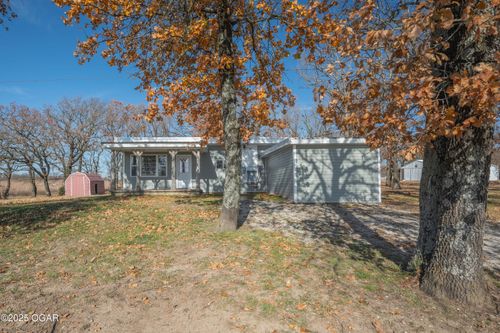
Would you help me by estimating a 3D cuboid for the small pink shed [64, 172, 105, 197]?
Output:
[{"bbox_3d":[-14.080,1.500,20.240,2.030,1.960,1.970,0,-3,-2],"label":"small pink shed"}]

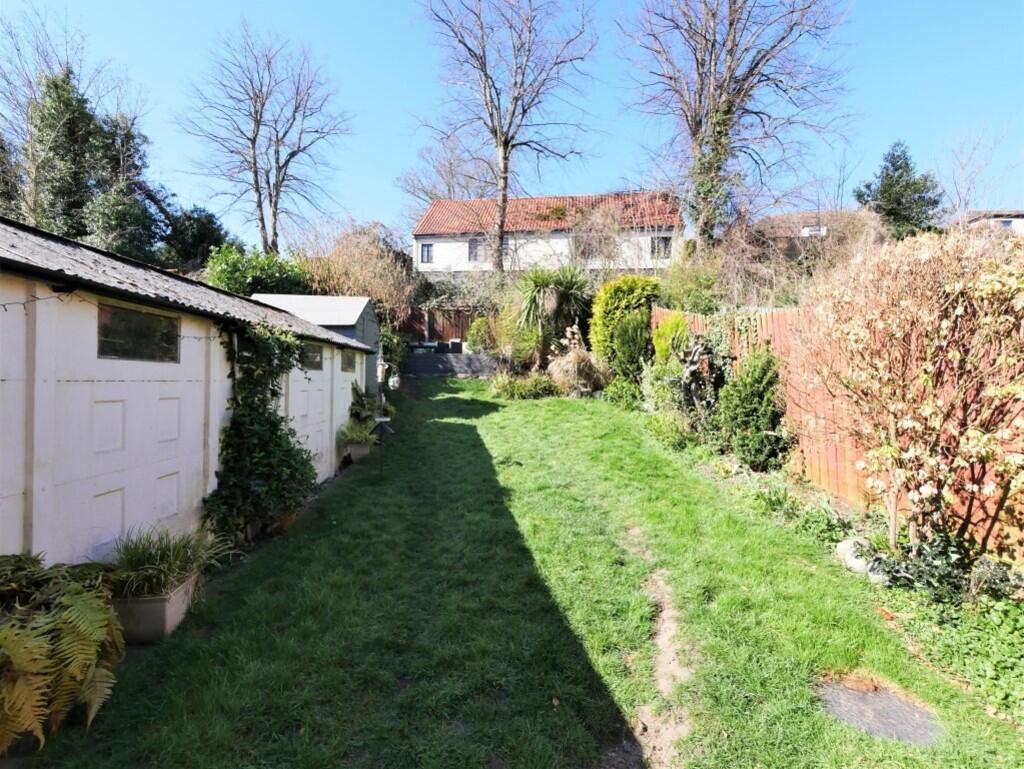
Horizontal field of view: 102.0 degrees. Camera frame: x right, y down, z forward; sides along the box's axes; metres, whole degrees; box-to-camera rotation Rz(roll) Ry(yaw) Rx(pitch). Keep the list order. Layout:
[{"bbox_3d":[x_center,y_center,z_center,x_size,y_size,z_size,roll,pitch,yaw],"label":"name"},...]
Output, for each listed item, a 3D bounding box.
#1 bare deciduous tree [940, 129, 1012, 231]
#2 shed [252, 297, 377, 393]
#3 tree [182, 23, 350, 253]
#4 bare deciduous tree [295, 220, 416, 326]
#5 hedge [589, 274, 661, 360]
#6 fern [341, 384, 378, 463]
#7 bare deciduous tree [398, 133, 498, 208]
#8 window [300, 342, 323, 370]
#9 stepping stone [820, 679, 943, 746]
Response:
[{"bbox_3d":[19.060,-6.811,17.000,2.500,7.000,2.500,0,0,-43],"label":"bare deciduous tree"},{"bbox_3d":[-4.368,-0.940,9.500,2.500,2.200,2.100,0,0,-9],"label":"shed"},{"bbox_3d":[-13.629,-12.213,23.000,8.200,15.000,8.000,0,0,-30],"label":"tree"},{"bbox_3d":[-5.364,-3.530,14.200,4.100,4.100,3.600,0,0,0],"label":"bare deciduous tree"},{"bbox_3d":[2.525,-1.347,9.300,1.500,2.200,1.400,0,0,0],"label":"hedge"},{"bbox_3d":[-2.503,0.640,6.800,0.600,1.250,0.600,0,0,0],"label":"fern"},{"bbox_3d":[-5.671,-14.646,37.000,8.800,15.000,8.200,0,0,0],"label":"bare deciduous tree"},{"bbox_3d":[-2.783,-0.375,5.750,0.060,0.385,0.670,0,0,-1],"label":"window"},{"bbox_3d":[1.605,1.421,1.800,0.370,0.040,0.380,0,0,-27],"label":"stepping stone"}]

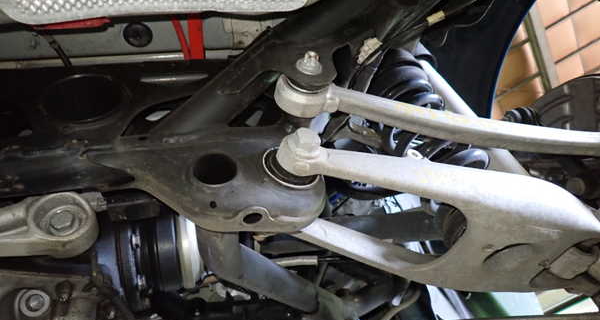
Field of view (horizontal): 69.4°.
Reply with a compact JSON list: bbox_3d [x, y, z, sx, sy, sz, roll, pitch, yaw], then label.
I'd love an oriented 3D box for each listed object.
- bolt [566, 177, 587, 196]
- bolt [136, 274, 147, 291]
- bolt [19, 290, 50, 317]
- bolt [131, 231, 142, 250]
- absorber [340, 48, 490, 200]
[{"bbox_3d":[0.364,0.035,0.570,0.023,0.023,0.016,-46,-31,22],"label":"bolt"},{"bbox_3d":[-0.165,0.127,0.450,0.012,0.016,0.016,-9,-12,-10],"label":"bolt"},{"bbox_3d":[-0.264,0.142,0.430,0.027,0.027,0.015,21,-30,-31],"label":"bolt"},{"bbox_3d":[-0.172,0.085,0.455,0.012,0.016,0.016,-9,-7,-10],"label":"bolt"},{"bbox_3d":[0.168,-0.057,0.630,0.120,0.260,0.120,-37,-49,15],"label":"absorber"}]

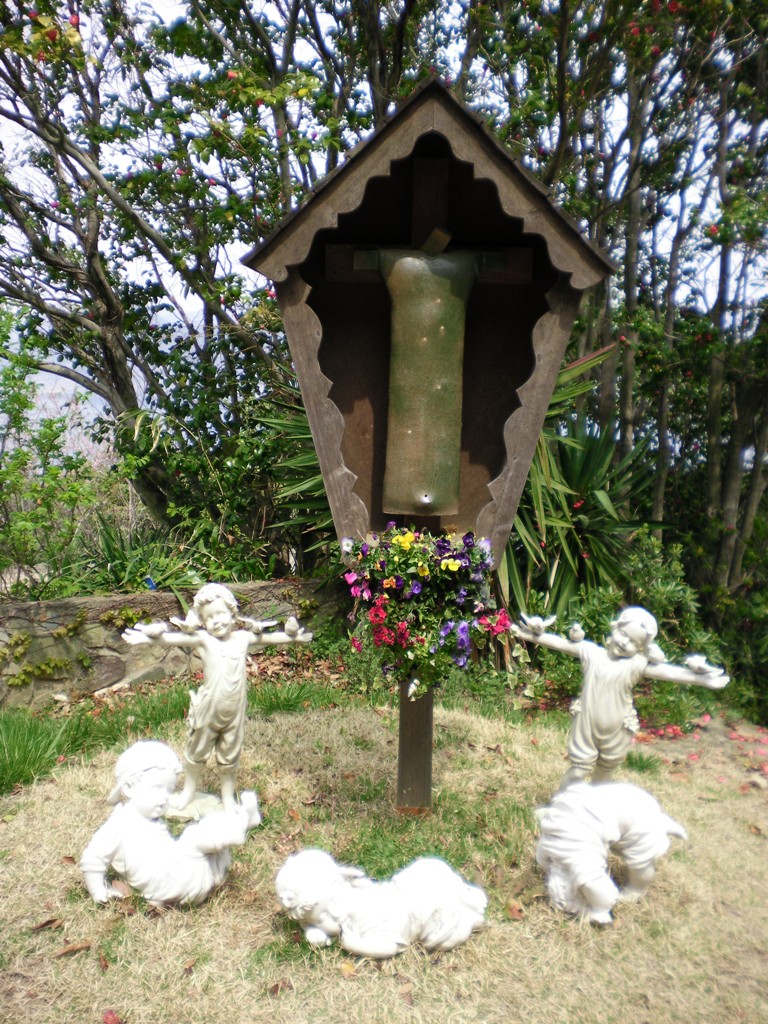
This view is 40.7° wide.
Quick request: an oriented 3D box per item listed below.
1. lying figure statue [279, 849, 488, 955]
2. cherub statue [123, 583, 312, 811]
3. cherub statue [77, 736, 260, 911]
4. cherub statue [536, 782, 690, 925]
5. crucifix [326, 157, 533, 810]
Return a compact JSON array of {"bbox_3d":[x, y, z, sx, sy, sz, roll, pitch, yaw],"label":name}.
[{"bbox_3d":[-0.007,1.064,2.899,0.570,0.240,0.280,1,4,-6],"label":"lying figure statue"},{"bbox_3d":[-0.620,0.693,3.842,0.670,0.820,0.220,1,4,-11],"label":"cherub statue"},{"bbox_3d":[-0.639,0.943,3.122,0.490,0.420,0.300,1,4,-3],"label":"cherub statue"},{"bbox_3d":[0.689,1.002,3.146,0.410,0.360,0.280,-1,5,-28],"label":"cherub statue"},{"bbox_3d":[0.146,-0.082,3.846,0.750,2.400,0.220,1,4,2],"label":"crucifix"}]

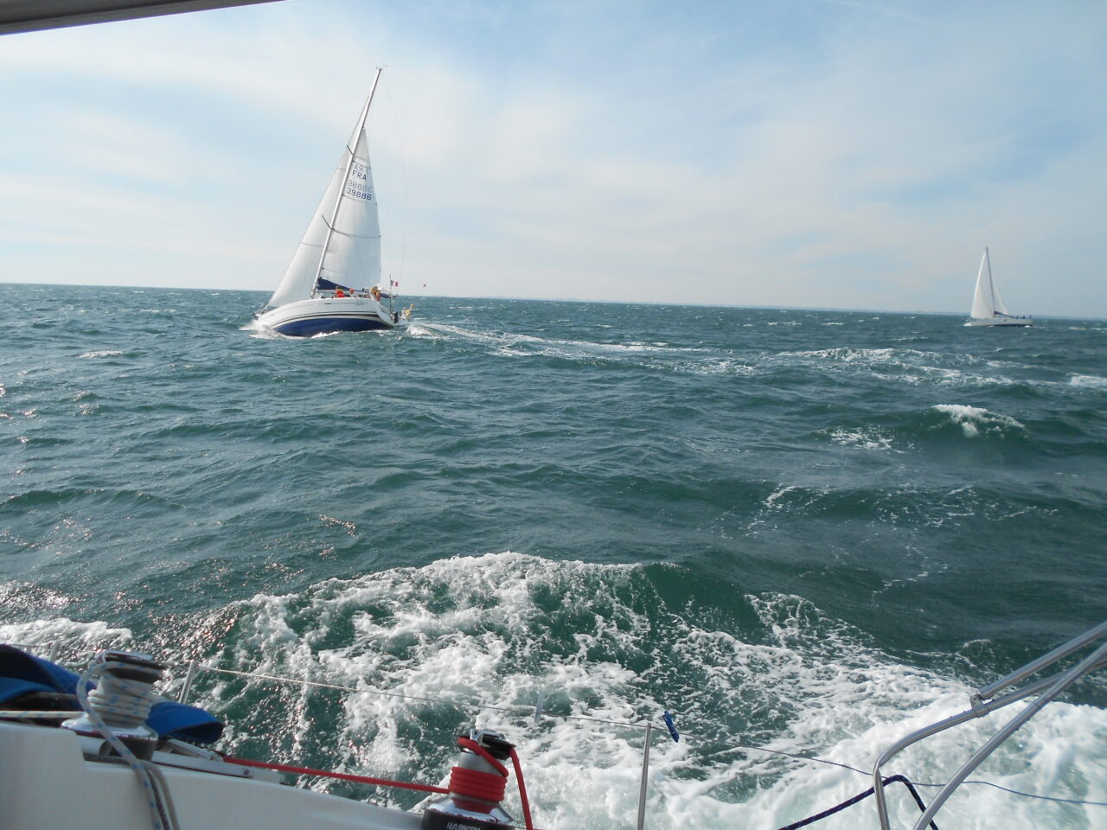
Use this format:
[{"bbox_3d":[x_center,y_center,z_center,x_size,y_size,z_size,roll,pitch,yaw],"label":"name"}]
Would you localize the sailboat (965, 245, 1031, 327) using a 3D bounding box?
[{"bbox_3d":[95.877,-27.712,179.724,13.600,18.100,4.100,2,-14,3],"label":"sailboat"}]

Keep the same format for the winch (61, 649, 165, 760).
[{"bbox_3d":[-0.801,0.534,1.530,0.160,0.180,0.160,6,-16,6],"label":"winch"}]

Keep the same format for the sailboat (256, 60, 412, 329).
[{"bbox_3d":[-12.153,-13.428,50.111,10.400,17.100,3.500,6,-14,28],"label":"sailboat"}]

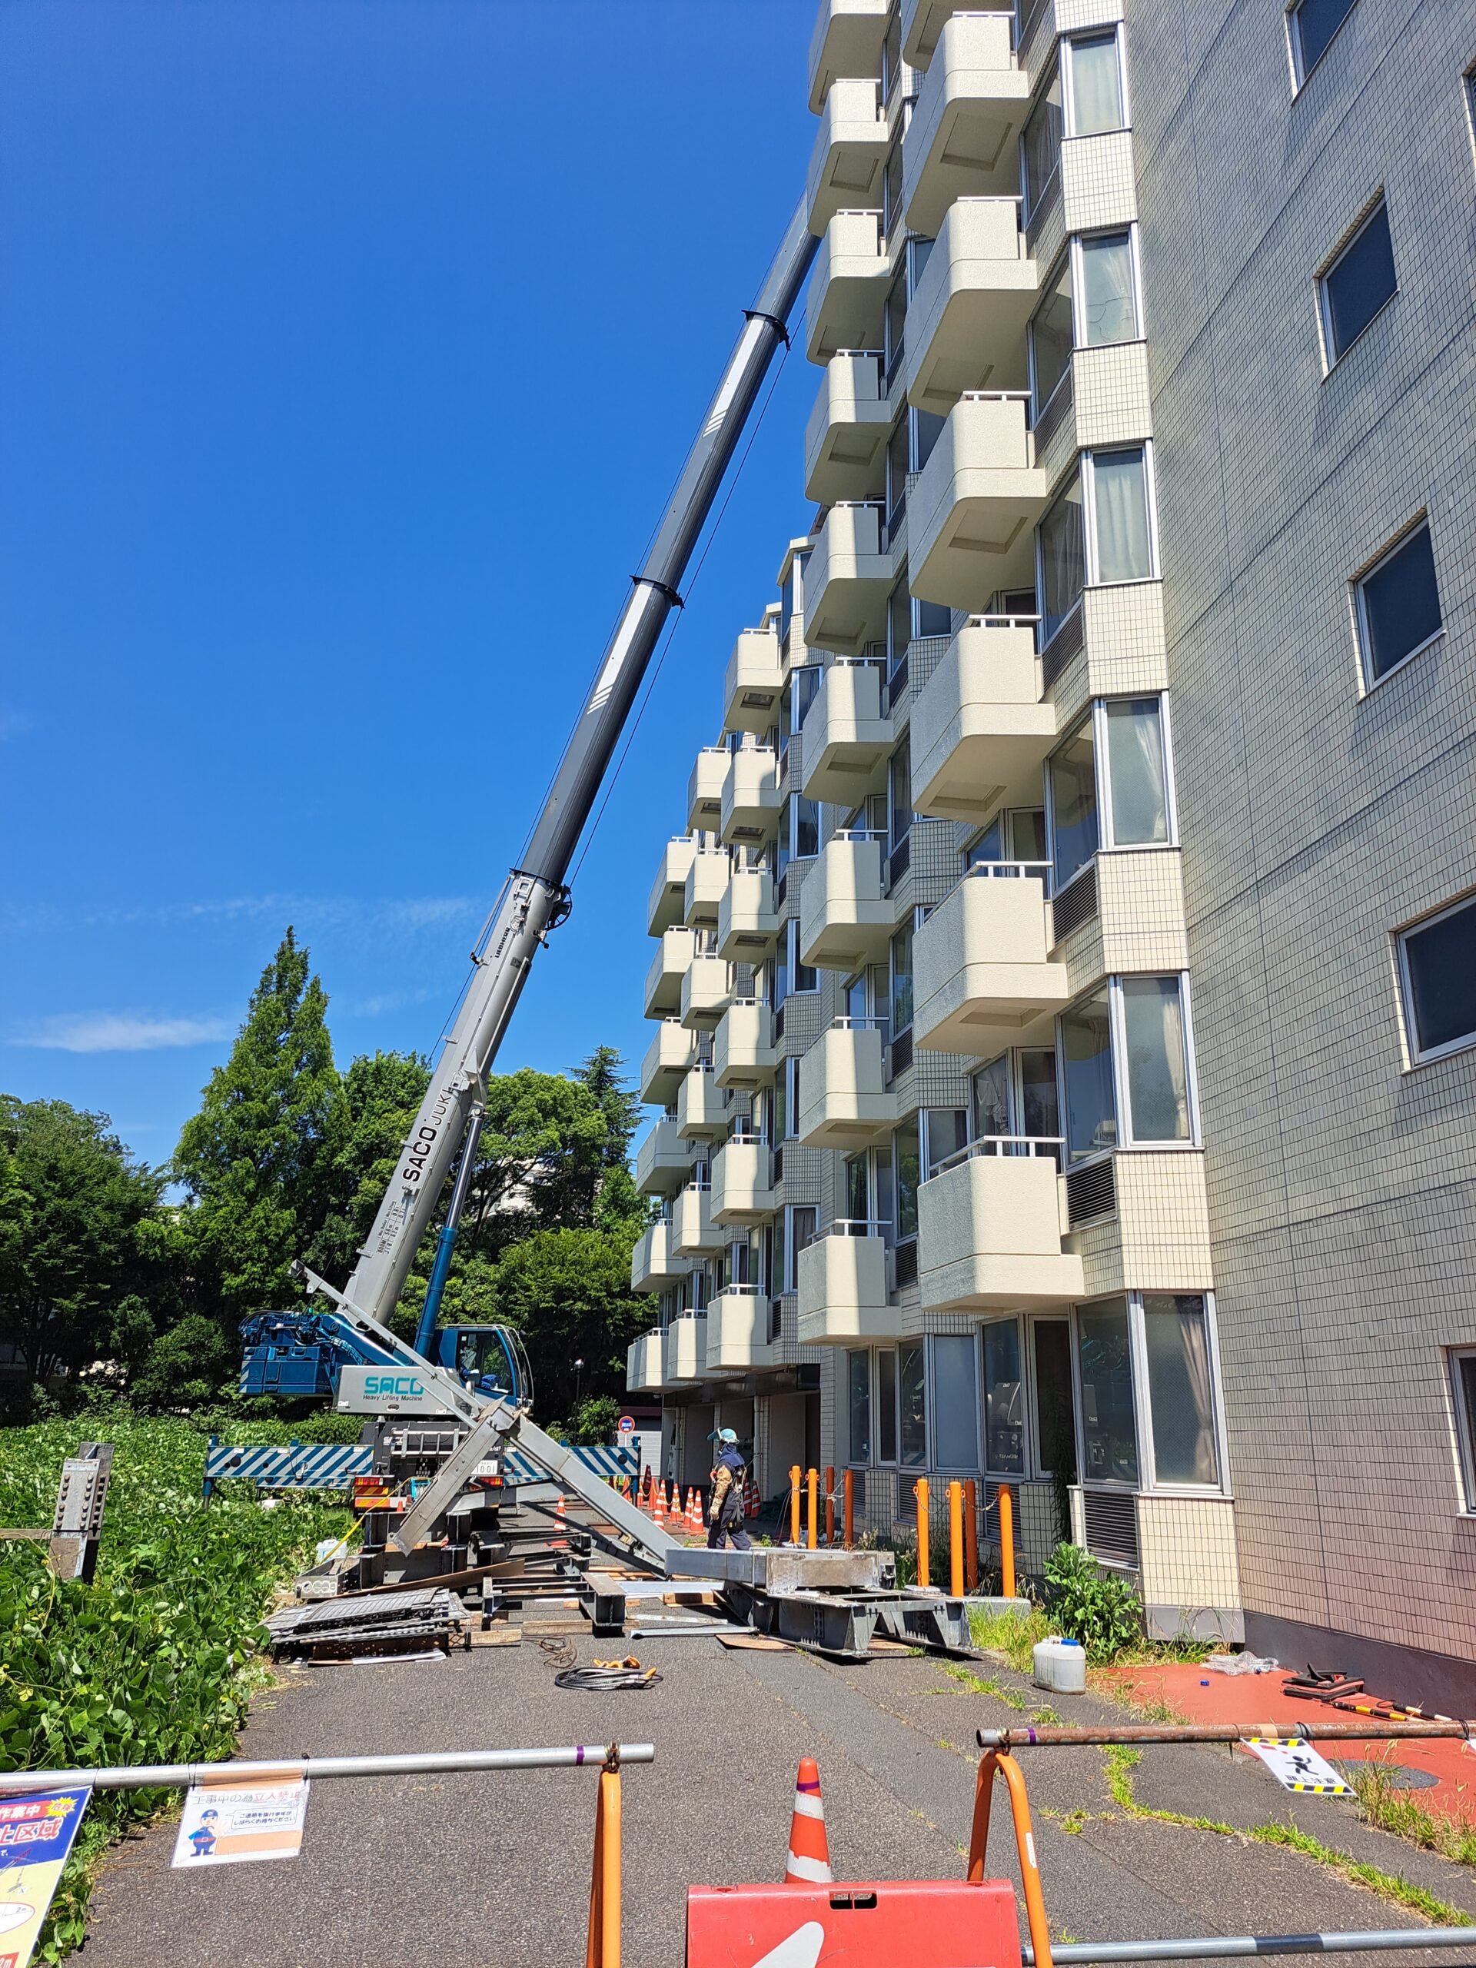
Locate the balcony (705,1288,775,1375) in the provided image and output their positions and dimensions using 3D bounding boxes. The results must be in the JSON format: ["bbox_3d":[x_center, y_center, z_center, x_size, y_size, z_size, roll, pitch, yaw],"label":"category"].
[{"bbox_3d":[0.028,7.288,28.440,0.991,1.568,2.364,5,-18,-10],"label":"balcony"}]

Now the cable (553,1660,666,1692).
[{"bbox_3d":[-0.838,4.406,8.700,0.720,0.100,0.750,1,-17,0],"label":"cable"}]

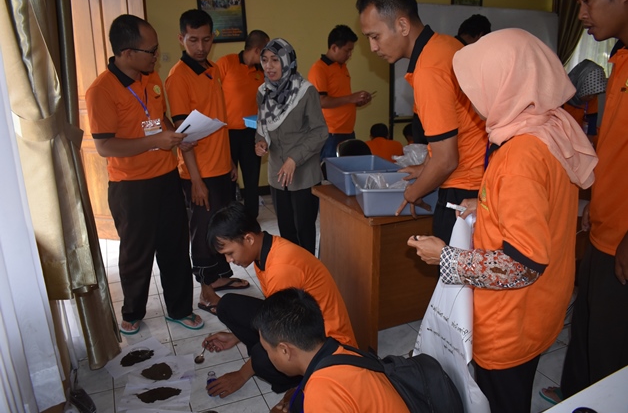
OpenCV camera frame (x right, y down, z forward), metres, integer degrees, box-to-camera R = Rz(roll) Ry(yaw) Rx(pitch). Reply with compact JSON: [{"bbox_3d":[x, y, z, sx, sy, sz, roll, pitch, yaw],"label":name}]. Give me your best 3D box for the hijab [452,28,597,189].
[{"bbox_3d":[0.518,-0.241,1.160,0.335,0.385,0.270,8,18,28],"label":"hijab"}]

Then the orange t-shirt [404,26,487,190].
[{"bbox_3d":[0.543,-0.383,1.860,0.380,0.670,0.460,6,17,20],"label":"orange t-shirt"}]

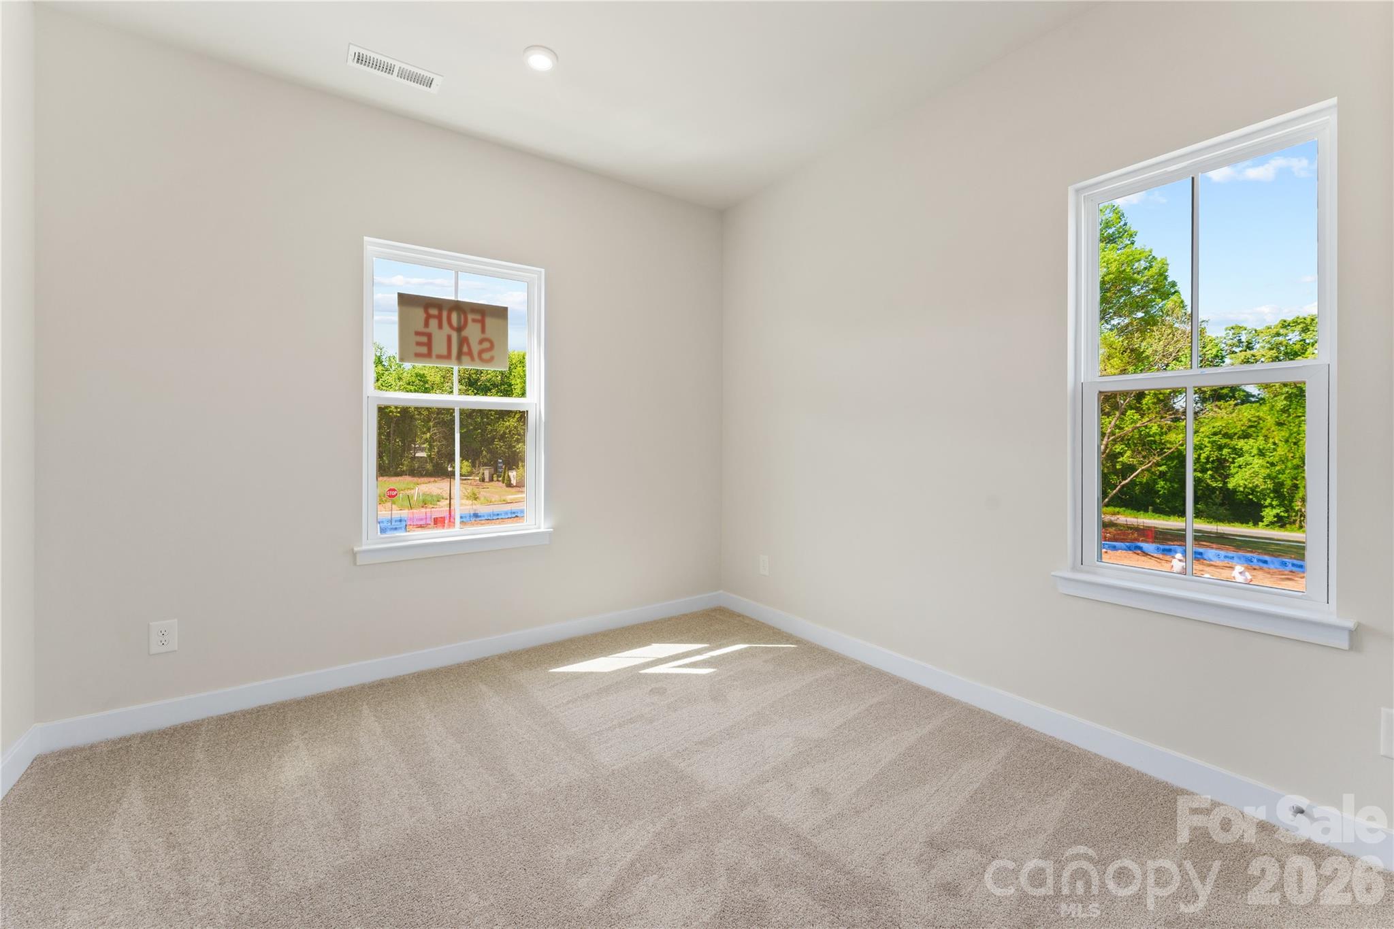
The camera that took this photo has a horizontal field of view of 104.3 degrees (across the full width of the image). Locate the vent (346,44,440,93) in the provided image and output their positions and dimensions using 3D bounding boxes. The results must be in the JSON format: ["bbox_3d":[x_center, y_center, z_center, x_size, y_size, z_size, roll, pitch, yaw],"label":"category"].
[{"bbox_3d":[-1.284,-1.674,2.314,0.348,0.020,0.150,-1,2,-34],"label":"vent"}]

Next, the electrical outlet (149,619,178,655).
[{"bbox_3d":[-2.158,0.699,2.193,0.080,0.126,0.010,-1,2,-34],"label":"electrical outlet"}]

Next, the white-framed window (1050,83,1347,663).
[{"bbox_3d":[1.637,-0.270,1.827,0.120,1.563,0.740,-1,2,-36],"label":"white-framed window"}]

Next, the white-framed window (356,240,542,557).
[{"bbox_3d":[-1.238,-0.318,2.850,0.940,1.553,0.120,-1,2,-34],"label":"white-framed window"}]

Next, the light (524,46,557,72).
[{"bbox_3d":[-0.644,-1.666,2.229,0.148,0.026,0.148,0,1,0],"label":"light"}]

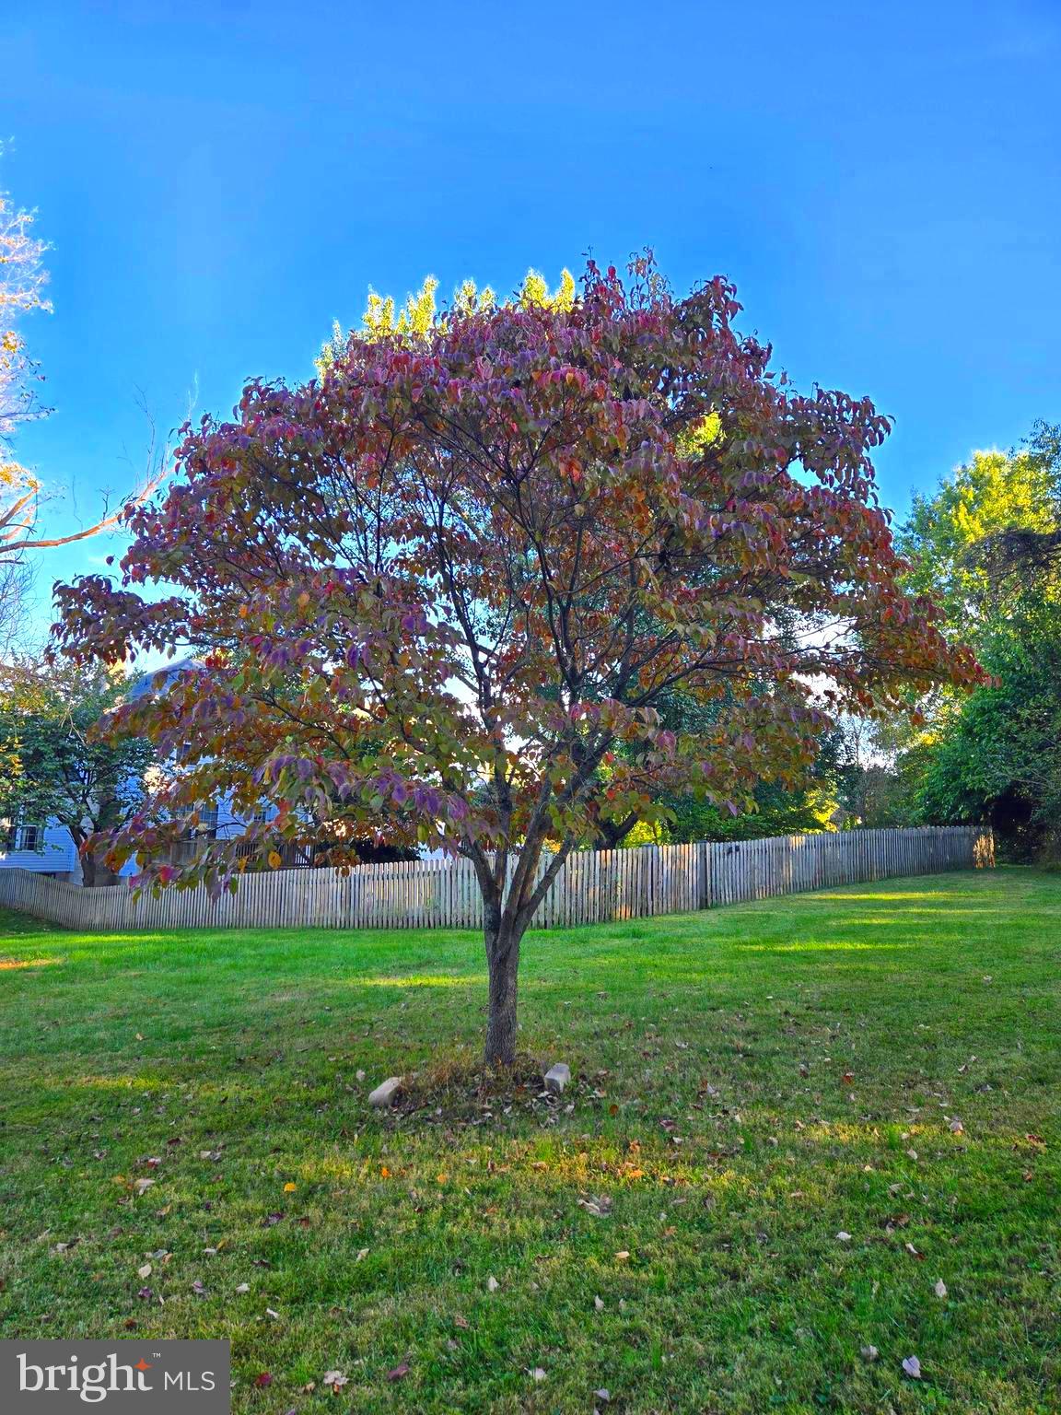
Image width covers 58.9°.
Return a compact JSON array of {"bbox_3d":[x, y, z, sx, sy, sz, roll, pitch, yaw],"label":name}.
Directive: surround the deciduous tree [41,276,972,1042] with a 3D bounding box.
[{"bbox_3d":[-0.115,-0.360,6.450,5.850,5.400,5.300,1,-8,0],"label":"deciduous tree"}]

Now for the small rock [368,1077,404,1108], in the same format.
[{"bbox_3d":[-0.806,2.156,5.267,0.130,0.110,0.220,-2,-8,22],"label":"small rock"}]

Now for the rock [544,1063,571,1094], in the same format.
[{"bbox_3d":[0.159,2.160,5.476,0.110,0.115,0.210,-1,-8,14],"label":"rock"}]

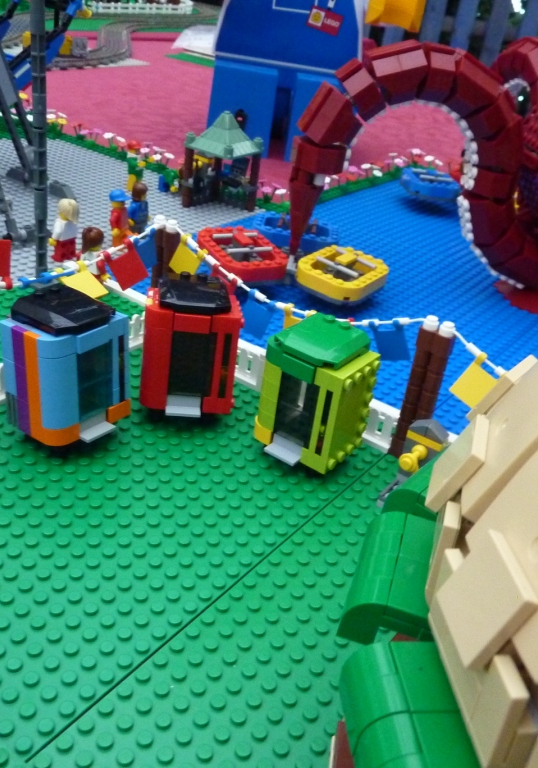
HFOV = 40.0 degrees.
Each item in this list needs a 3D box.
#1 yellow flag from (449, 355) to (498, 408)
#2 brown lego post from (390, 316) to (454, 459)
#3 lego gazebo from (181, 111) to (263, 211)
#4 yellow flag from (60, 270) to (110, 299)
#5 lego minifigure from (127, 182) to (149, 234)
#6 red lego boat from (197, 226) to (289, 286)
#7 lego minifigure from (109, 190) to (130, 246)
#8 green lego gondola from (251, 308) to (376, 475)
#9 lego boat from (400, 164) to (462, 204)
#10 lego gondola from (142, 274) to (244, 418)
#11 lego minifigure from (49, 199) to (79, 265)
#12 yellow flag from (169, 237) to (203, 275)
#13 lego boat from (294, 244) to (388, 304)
[{"bbox_3d":[0.092,-0.001,0.323,0.016,0.021,0.004,44,8,30],"label":"yellow flag"},{"bbox_3d":[0.072,0.003,0.352,0.016,0.074,0.008,26,34,26],"label":"brown lego post"},{"bbox_3d":[-0.040,-0.196,0.648,0.048,0.082,0.048,26,34,26],"label":"lego gazebo"},{"bbox_3d":[-0.091,-0.050,0.360,0.021,0.004,0.016,51,40,8],"label":"yellow flag"},{"bbox_3d":[-0.098,-0.131,0.559,0.014,0.042,0.023,17,30,14],"label":"lego minifigure"},{"bbox_3d":[-0.019,-0.086,0.494,0.048,0.016,0.064,-8,34,-29],"label":"red lego boat"},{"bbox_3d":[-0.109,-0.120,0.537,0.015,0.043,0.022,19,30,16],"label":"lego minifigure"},{"bbox_3d":[0.018,0.002,0.327,0.046,0.058,0.039,26,33,27],"label":"green lego gondola"},{"bbox_3d":[0.153,-0.191,0.707,0.048,0.017,0.062,7,30,-4],"label":"lego boat"},{"bbox_3d":[-0.038,-0.017,0.355,0.046,0.073,0.038,3,31,-12],"label":"lego gondola"},{"bbox_3d":[-0.139,-0.105,0.505,0.014,0.043,0.022,26,33,27],"label":"lego minifigure"},{"bbox_3d":[-0.044,-0.068,0.401,0.016,0.022,0.004,41,35,12],"label":"yellow flag"},{"bbox_3d":[0.050,-0.071,0.488,0.048,0.016,0.064,25,32,25],"label":"lego boat"}]

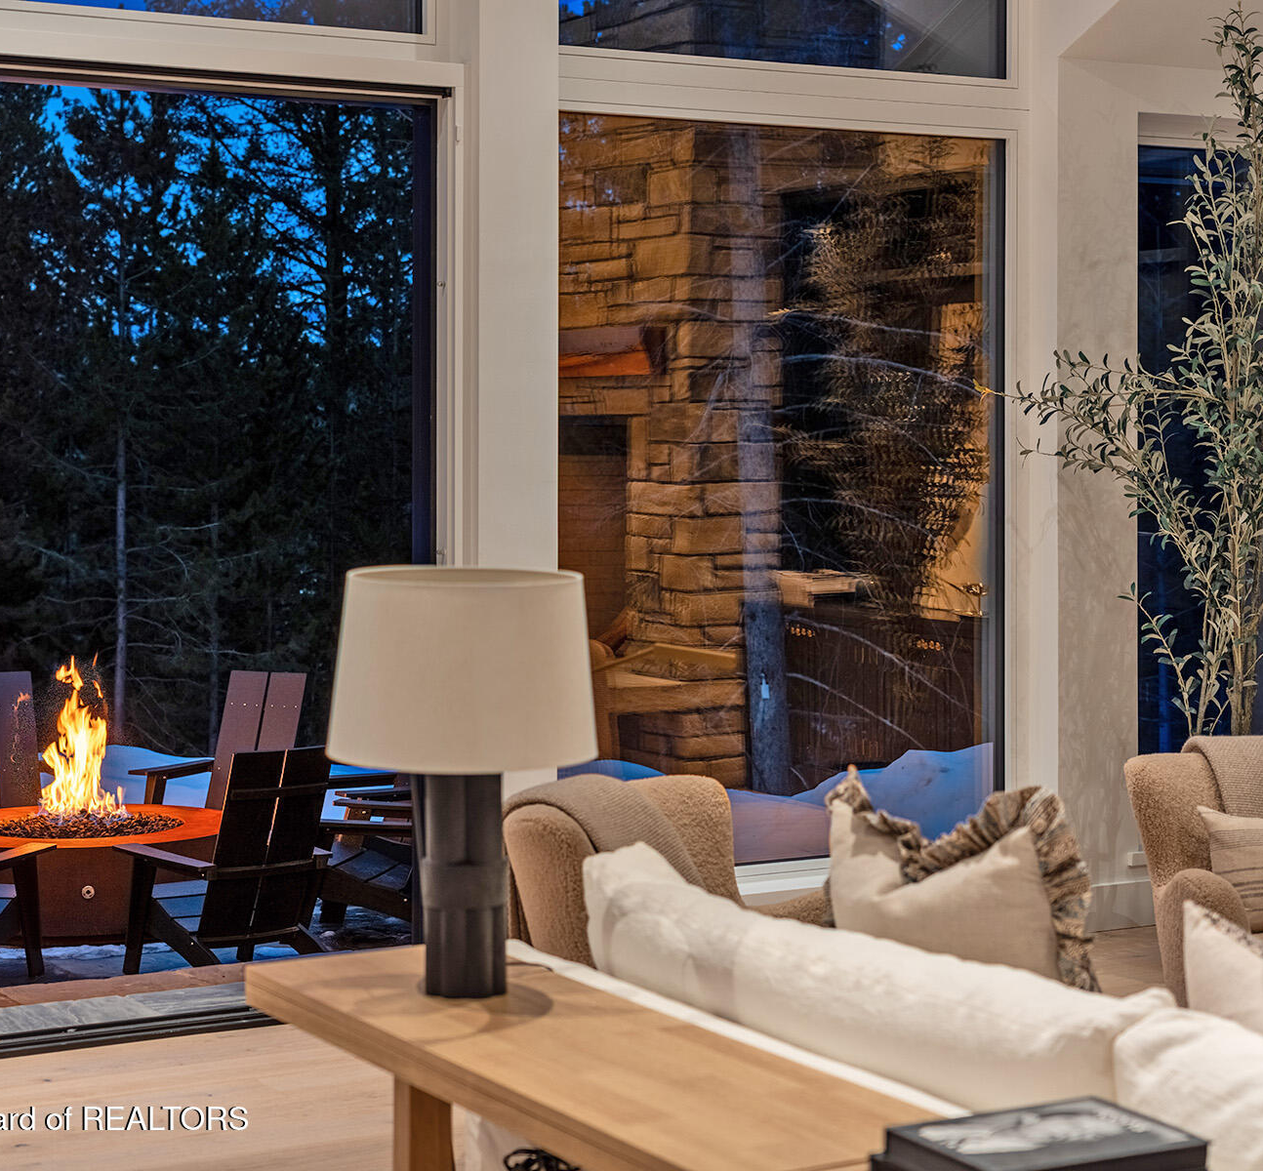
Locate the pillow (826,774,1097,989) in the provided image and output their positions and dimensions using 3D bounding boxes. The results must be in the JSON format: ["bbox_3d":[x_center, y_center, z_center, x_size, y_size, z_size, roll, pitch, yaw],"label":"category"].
[{"bbox_3d":[0.580,0.582,4.500,0.510,0.540,0.190,3,18,45],"label":"pillow"}]

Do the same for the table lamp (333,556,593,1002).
[{"bbox_3d":[-0.298,0.353,4.630,0.480,0.735,0.480,0,3,0],"label":"table lamp"}]

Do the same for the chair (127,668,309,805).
[{"bbox_3d":[-1.980,0.956,12.950,0.700,0.930,0.850,1,3,25],"label":"chair"}]

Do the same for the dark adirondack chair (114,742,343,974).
[{"bbox_3d":[-1.610,1.108,10.250,0.690,0.930,0.850,-2,3,-36],"label":"dark adirondack chair"}]

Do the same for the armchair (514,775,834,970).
[{"bbox_3d":[0.200,0.975,7.200,0.800,0.770,0.780,2,4,44],"label":"armchair"}]

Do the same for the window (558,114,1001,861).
[{"bbox_3d":[0.555,-0.324,8.920,1.870,2.540,0.100,-1,3,-30],"label":"window"}]

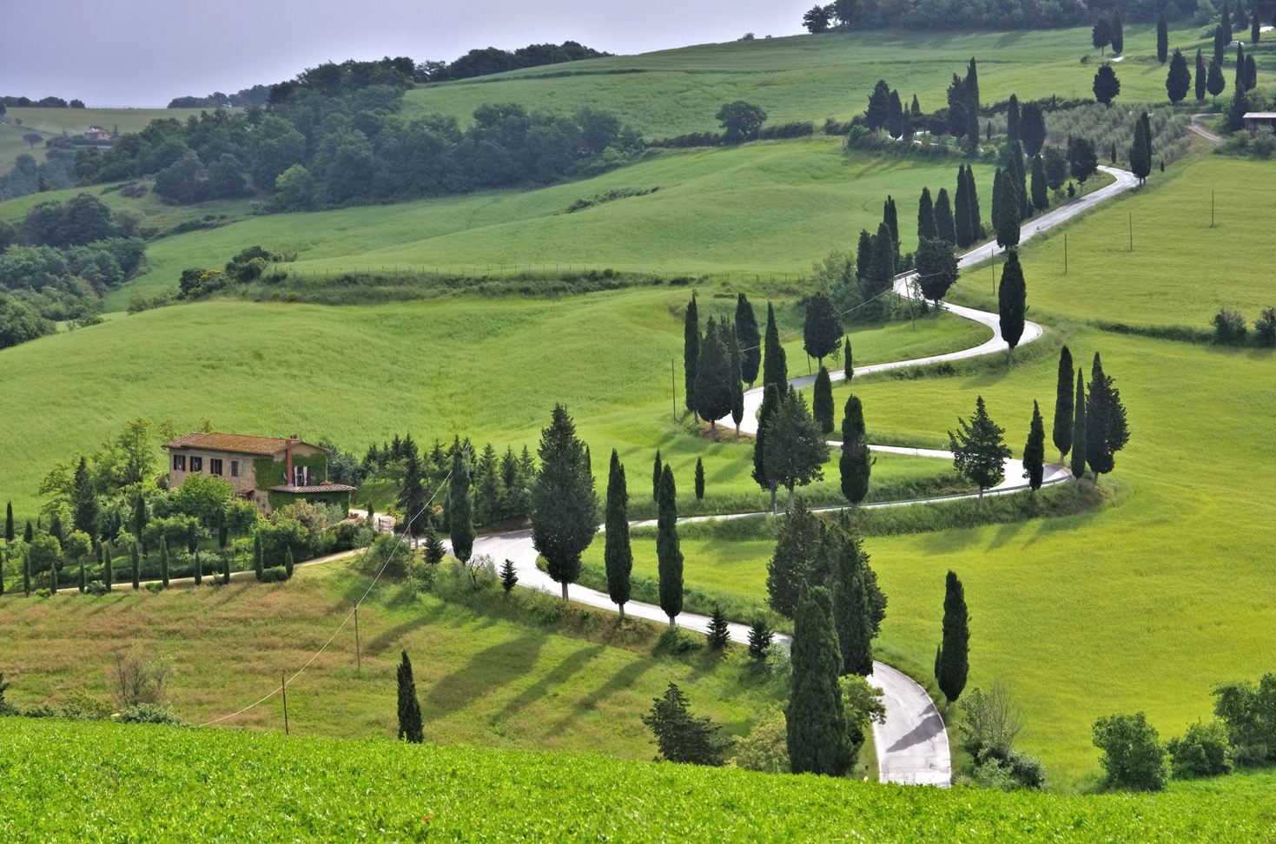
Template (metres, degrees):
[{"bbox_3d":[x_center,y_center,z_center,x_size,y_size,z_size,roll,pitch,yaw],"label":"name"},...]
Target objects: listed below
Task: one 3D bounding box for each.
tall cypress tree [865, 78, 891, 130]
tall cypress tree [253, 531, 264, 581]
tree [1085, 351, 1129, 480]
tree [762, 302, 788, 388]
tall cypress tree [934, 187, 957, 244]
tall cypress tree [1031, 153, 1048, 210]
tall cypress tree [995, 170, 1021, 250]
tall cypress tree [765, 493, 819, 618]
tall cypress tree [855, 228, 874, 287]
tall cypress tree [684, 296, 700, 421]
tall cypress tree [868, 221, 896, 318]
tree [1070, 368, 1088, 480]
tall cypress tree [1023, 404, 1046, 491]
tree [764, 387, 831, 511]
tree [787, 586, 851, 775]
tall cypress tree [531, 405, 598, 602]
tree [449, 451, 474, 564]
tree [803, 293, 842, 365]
[{"bbox_3d":[45.780,-60.340,655.000,4.850,10.680,4.750,0,4,0],"label":"tall cypress tree"},{"bbox_3d":[-35.990,12.700,325.000,1.040,4.630,1.040,0,4,0],"label":"tall cypress tree"},{"bbox_3d":[49.500,-0.470,362.000,4.840,13.780,4.450,0,4,0],"label":"tree"},{"bbox_3d":[16.464,-8.382,412.000,3.110,11.970,3.110,0,4,0],"label":"tree"},{"bbox_3d":[54.960,-36.280,612.000,4.090,11.030,4.090,0,4,0],"label":"tall cypress tree"},{"bbox_3d":[71.942,-42.897,615.000,3.220,10.370,3.220,0,4,0],"label":"tall cypress tree"},{"bbox_3d":[62.780,-35.920,583.000,4.270,13.890,4.270,0,4,0],"label":"tall cypress tree"},{"bbox_3d":[14.360,13.210,307.000,5.980,13.380,5.500,0,4,0],"label":"tall cypress tree"},{"bbox_3d":[35.160,-25.250,533.000,2.940,9.600,2.940,0,4,0],"label":"tall cypress tree"},{"bbox_3d":[6.450,-7.700,411.000,2.030,15.650,2.030,0,4,0],"label":"tall cypress tree"},{"bbox_3d":[32.610,-20.390,457.000,3.640,12.910,3.570,0,4,0],"label":"tall cypress tree"},{"bbox_3d":[46.370,0.470,361.000,1.780,12.280,1.780,0,4,0],"label":"tree"},{"bbox_3d":[38.750,2.630,335.000,2.190,9.370,2.150,0,4,0],"label":"tall cypress tree"},{"bbox_3d":[16.270,3.010,351.000,6.940,12.960,6.940,0,4,0],"label":"tree"},{"bbox_3d":[13.980,20.450,265.000,4.930,15.480,4.930,0,4,0],"label":"tree"},{"bbox_3d":[-6.520,7.220,303.000,5.780,17.470,5.660,0,4,0],"label":"tall cypress tree"},{"bbox_3d":[-17.055,8.250,332.000,2.360,10.900,2.360,0,4,0],"label":"tree"},{"bbox_3d":[23.980,-11.930,446.000,5.060,10.370,5.060,0,4,0],"label":"tree"}]

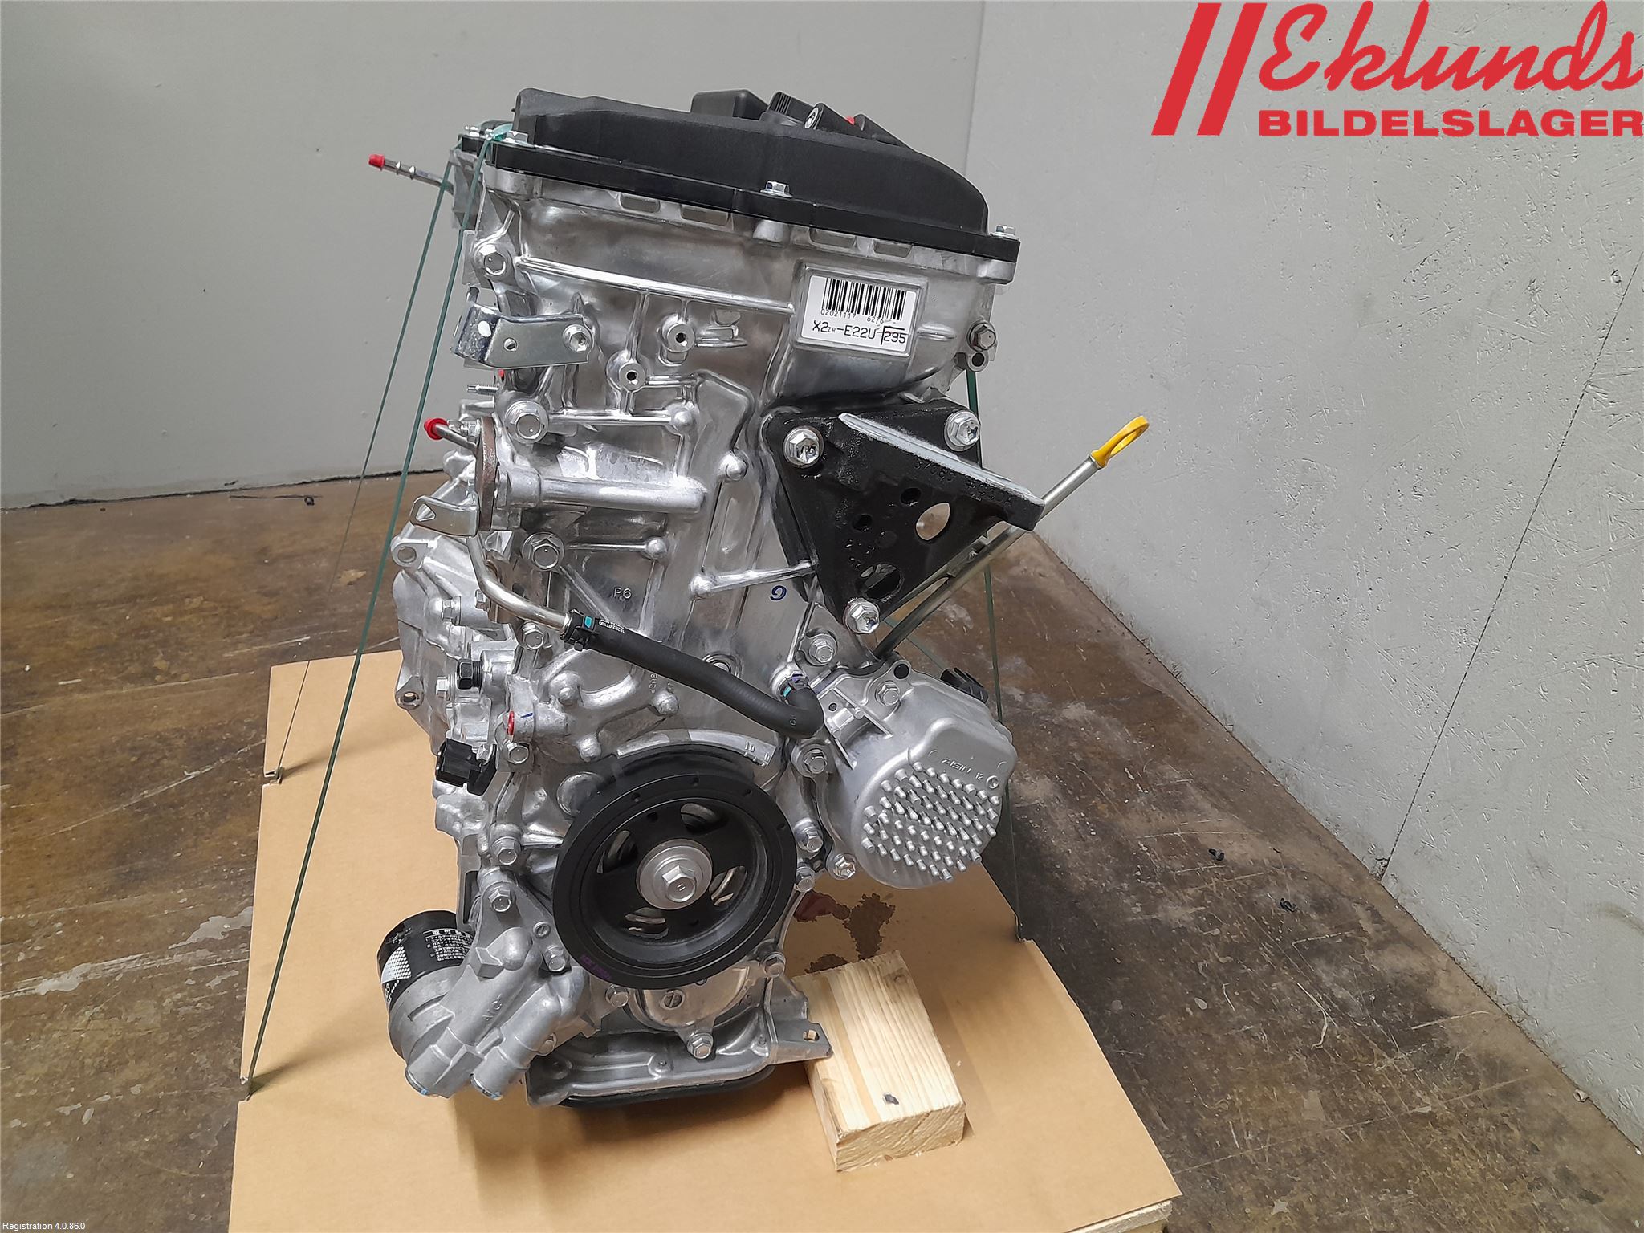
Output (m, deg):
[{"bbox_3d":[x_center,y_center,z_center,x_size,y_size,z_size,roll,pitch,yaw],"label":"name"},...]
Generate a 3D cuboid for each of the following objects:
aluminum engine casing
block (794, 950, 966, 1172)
[{"bbox_3d":[-0.122,-0.034,0.864,0.405,0.652,0.492,-1,27,-20],"label":"aluminum engine casing"},{"bbox_3d":[0.035,0.322,0.864,0.092,0.043,0.139,-6,34,-14],"label":"block"}]

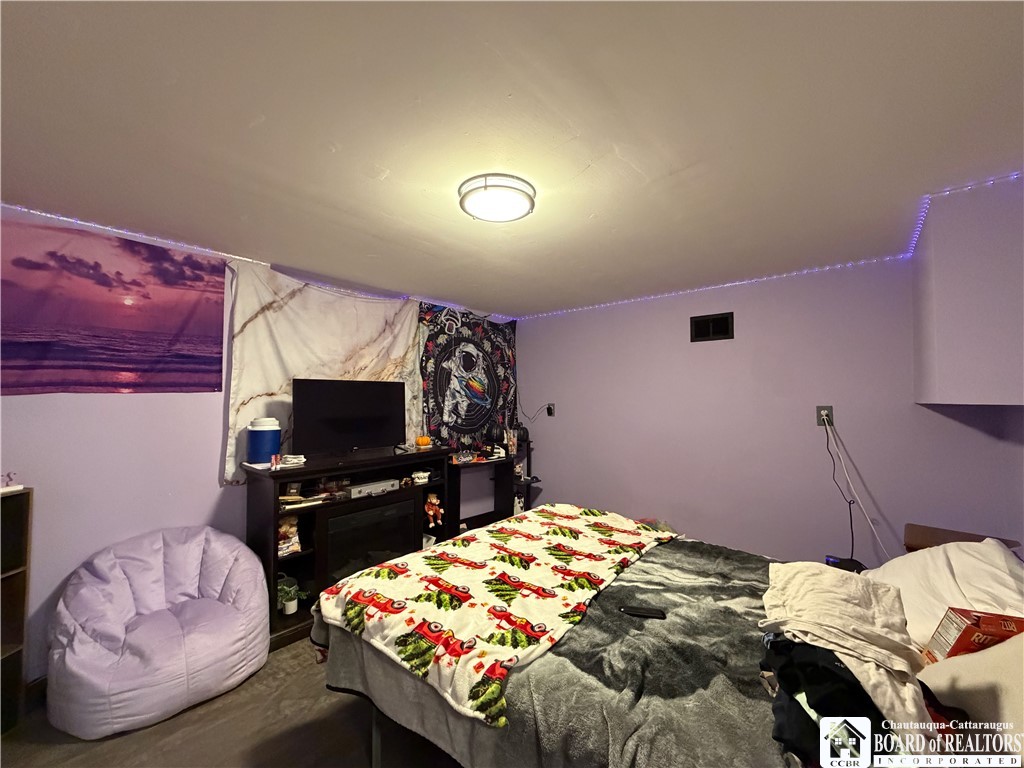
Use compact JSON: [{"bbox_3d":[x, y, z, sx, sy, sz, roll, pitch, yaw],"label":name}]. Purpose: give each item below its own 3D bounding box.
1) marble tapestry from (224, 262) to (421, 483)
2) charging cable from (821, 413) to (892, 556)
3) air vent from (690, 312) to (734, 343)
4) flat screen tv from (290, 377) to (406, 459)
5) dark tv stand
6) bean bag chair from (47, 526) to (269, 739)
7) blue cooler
[{"bbox_3d":[-1.129,-0.054,2.764,0.045,1.247,1.300,-1,-2,41],"label":"marble tapestry"},{"bbox_3d":[1.935,0.560,2.333,0.280,0.750,0.170,-1,-2,41],"label":"charging cable"},{"bbox_3d":[1.418,-0.400,2.945,0.290,0.184,0.017,-1,-2,41],"label":"air vent"},{"bbox_3d":[-0.968,0.219,2.550,0.150,0.476,0.729,-1,-2,41],"label":"flat screen tv"},{"bbox_3d":[-0.967,0.907,2.623,0.375,0.899,1.187,-1,-2,41],"label":"dark tv stand"},{"bbox_3d":[-1.519,1.007,1.861,0.565,0.645,0.735,-1,-2,41],"label":"bean bag chair"},{"bbox_3d":[-1.367,0.312,2.296,0.163,0.254,0.163,-1,-2,41],"label":"blue cooler"}]

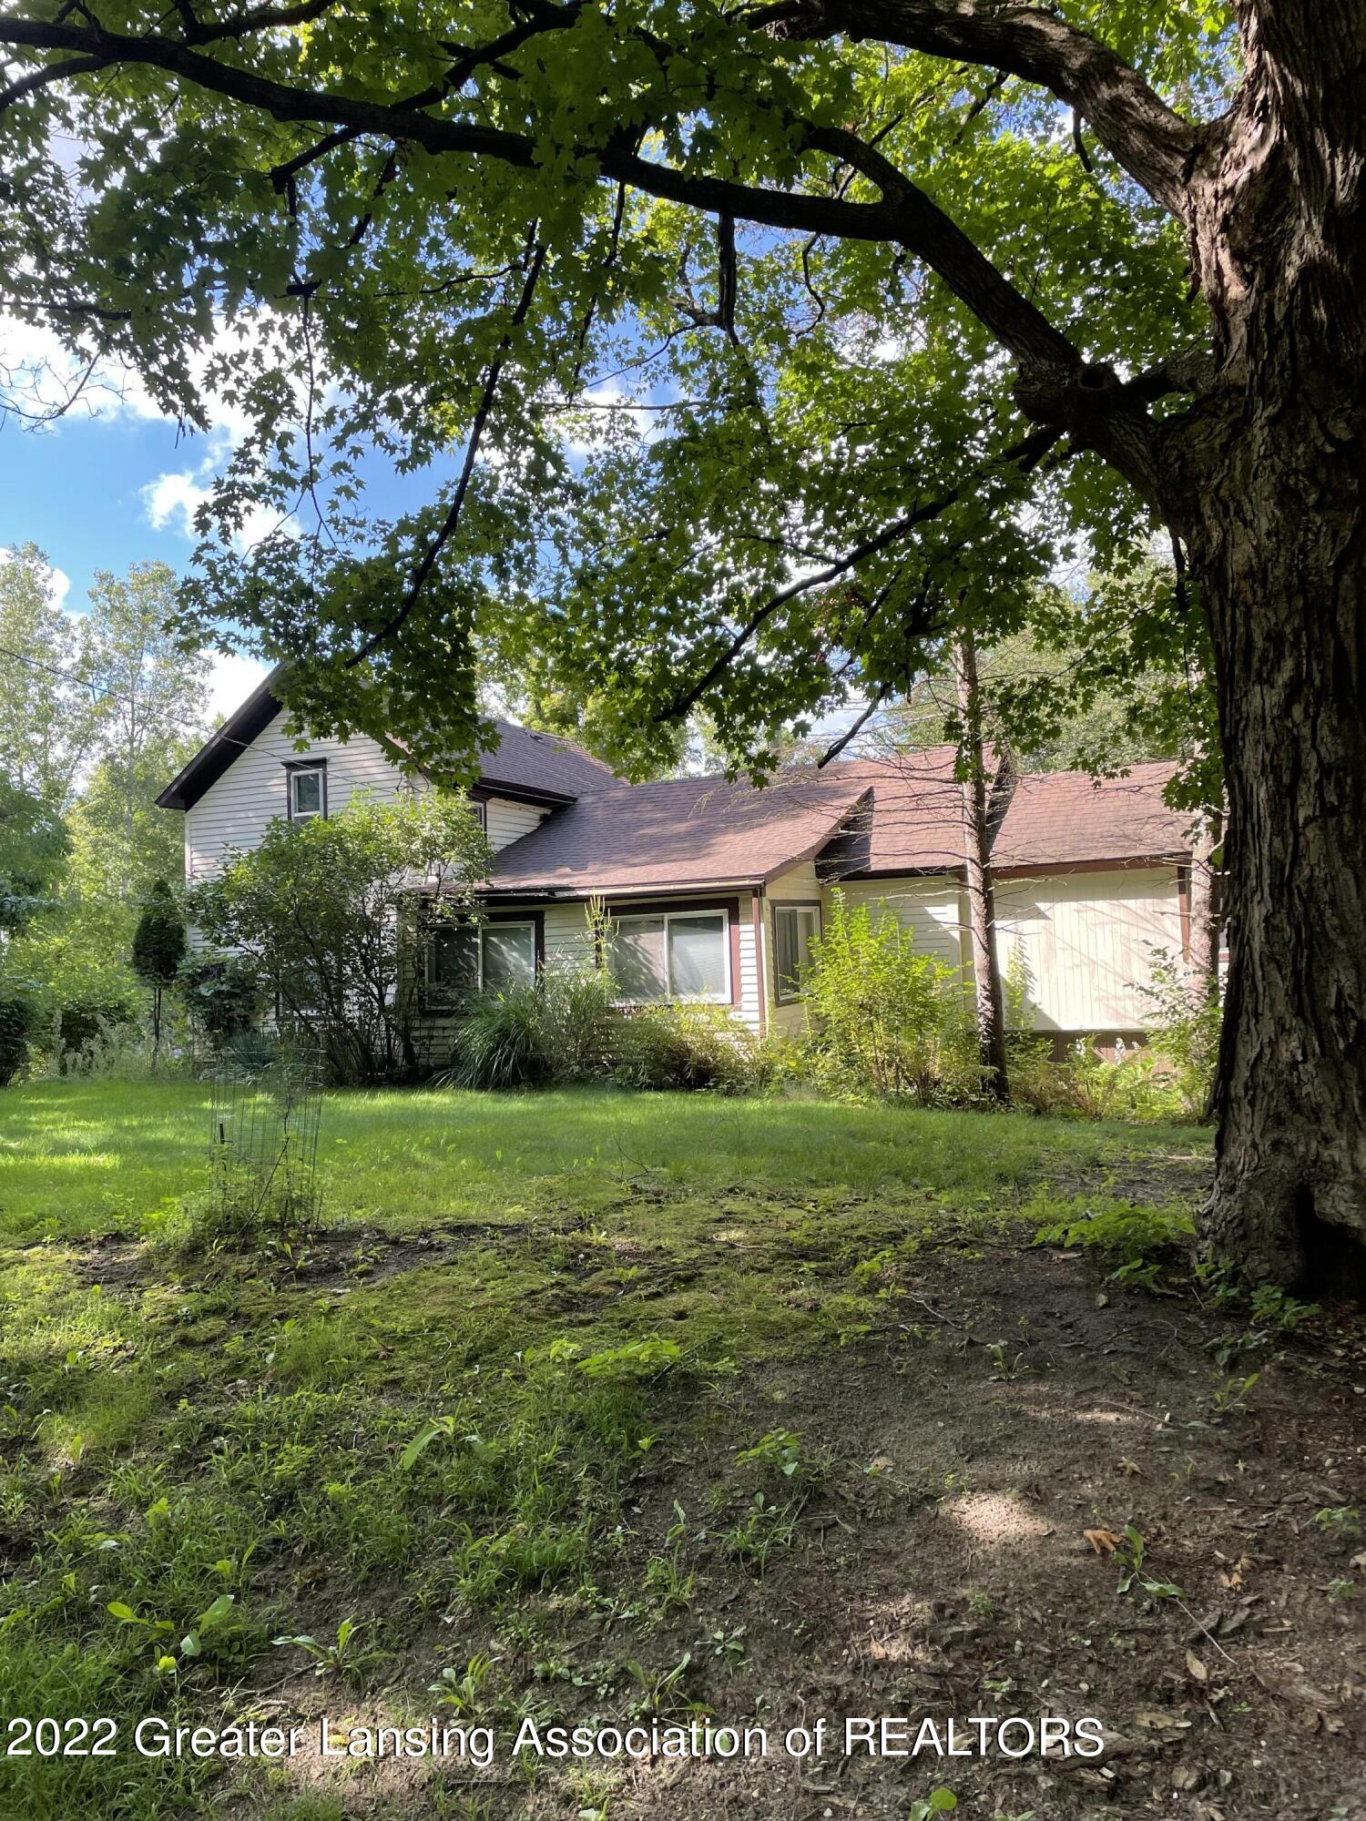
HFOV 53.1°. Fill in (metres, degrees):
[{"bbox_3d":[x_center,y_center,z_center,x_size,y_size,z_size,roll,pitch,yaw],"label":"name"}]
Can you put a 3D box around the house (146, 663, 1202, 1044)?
[{"bbox_3d":[0.427,-0.869,24.284,16.500,6.850,9.100,-3,-2,22],"label":"house"}]

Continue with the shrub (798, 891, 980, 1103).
[{"bbox_3d":[2.525,1.057,16.800,1.950,2.500,1.750,-3,-2,22],"label":"shrub"}]

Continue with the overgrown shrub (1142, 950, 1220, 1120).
[{"bbox_3d":[5.457,1.347,14.800,1.050,1.850,1.000,-3,-2,22],"label":"overgrown shrub"}]

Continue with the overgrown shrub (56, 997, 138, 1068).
[{"bbox_3d":[-10.615,2.257,24.800,1.350,1.400,1.200,-3,-2,22],"label":"overgrown shrub"}]

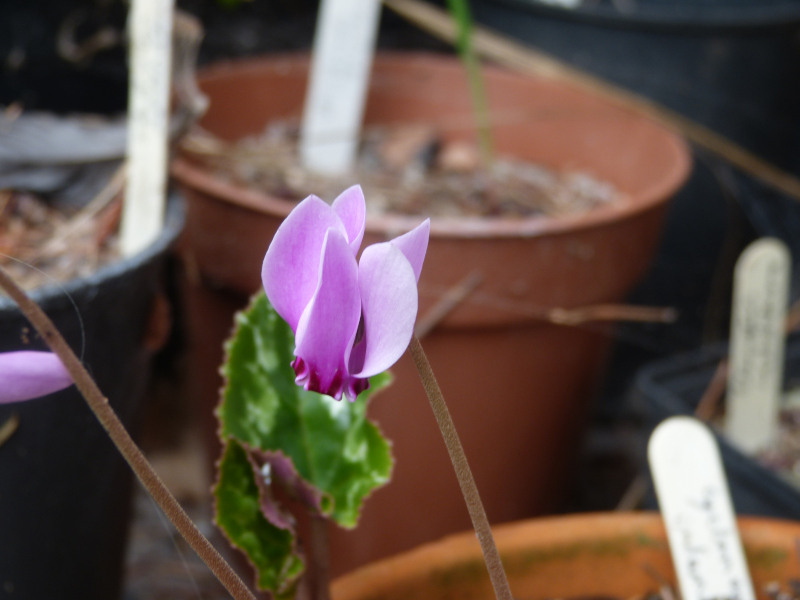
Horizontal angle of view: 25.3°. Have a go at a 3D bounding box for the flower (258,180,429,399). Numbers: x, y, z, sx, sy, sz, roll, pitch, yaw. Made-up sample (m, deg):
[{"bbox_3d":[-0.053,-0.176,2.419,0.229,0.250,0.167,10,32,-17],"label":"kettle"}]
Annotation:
[{"bbox_3d":[-0.008,-0.001,0.272,0.025,0.031,0.024,3,15,-1],"label":"flower"}]

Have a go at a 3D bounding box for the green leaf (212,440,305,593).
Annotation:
[{"bbox_3d":[-0.023,0.035,0.285,0.013,0.025,0.012,-12,-3,-14],"label":"green leaf"}]

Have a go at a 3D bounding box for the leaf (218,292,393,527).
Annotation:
[{"bbox_3d":[-0.016,0.018,0.290,0.028,0.038,0.013,-2,-5,-6],"label":"leaf"}]

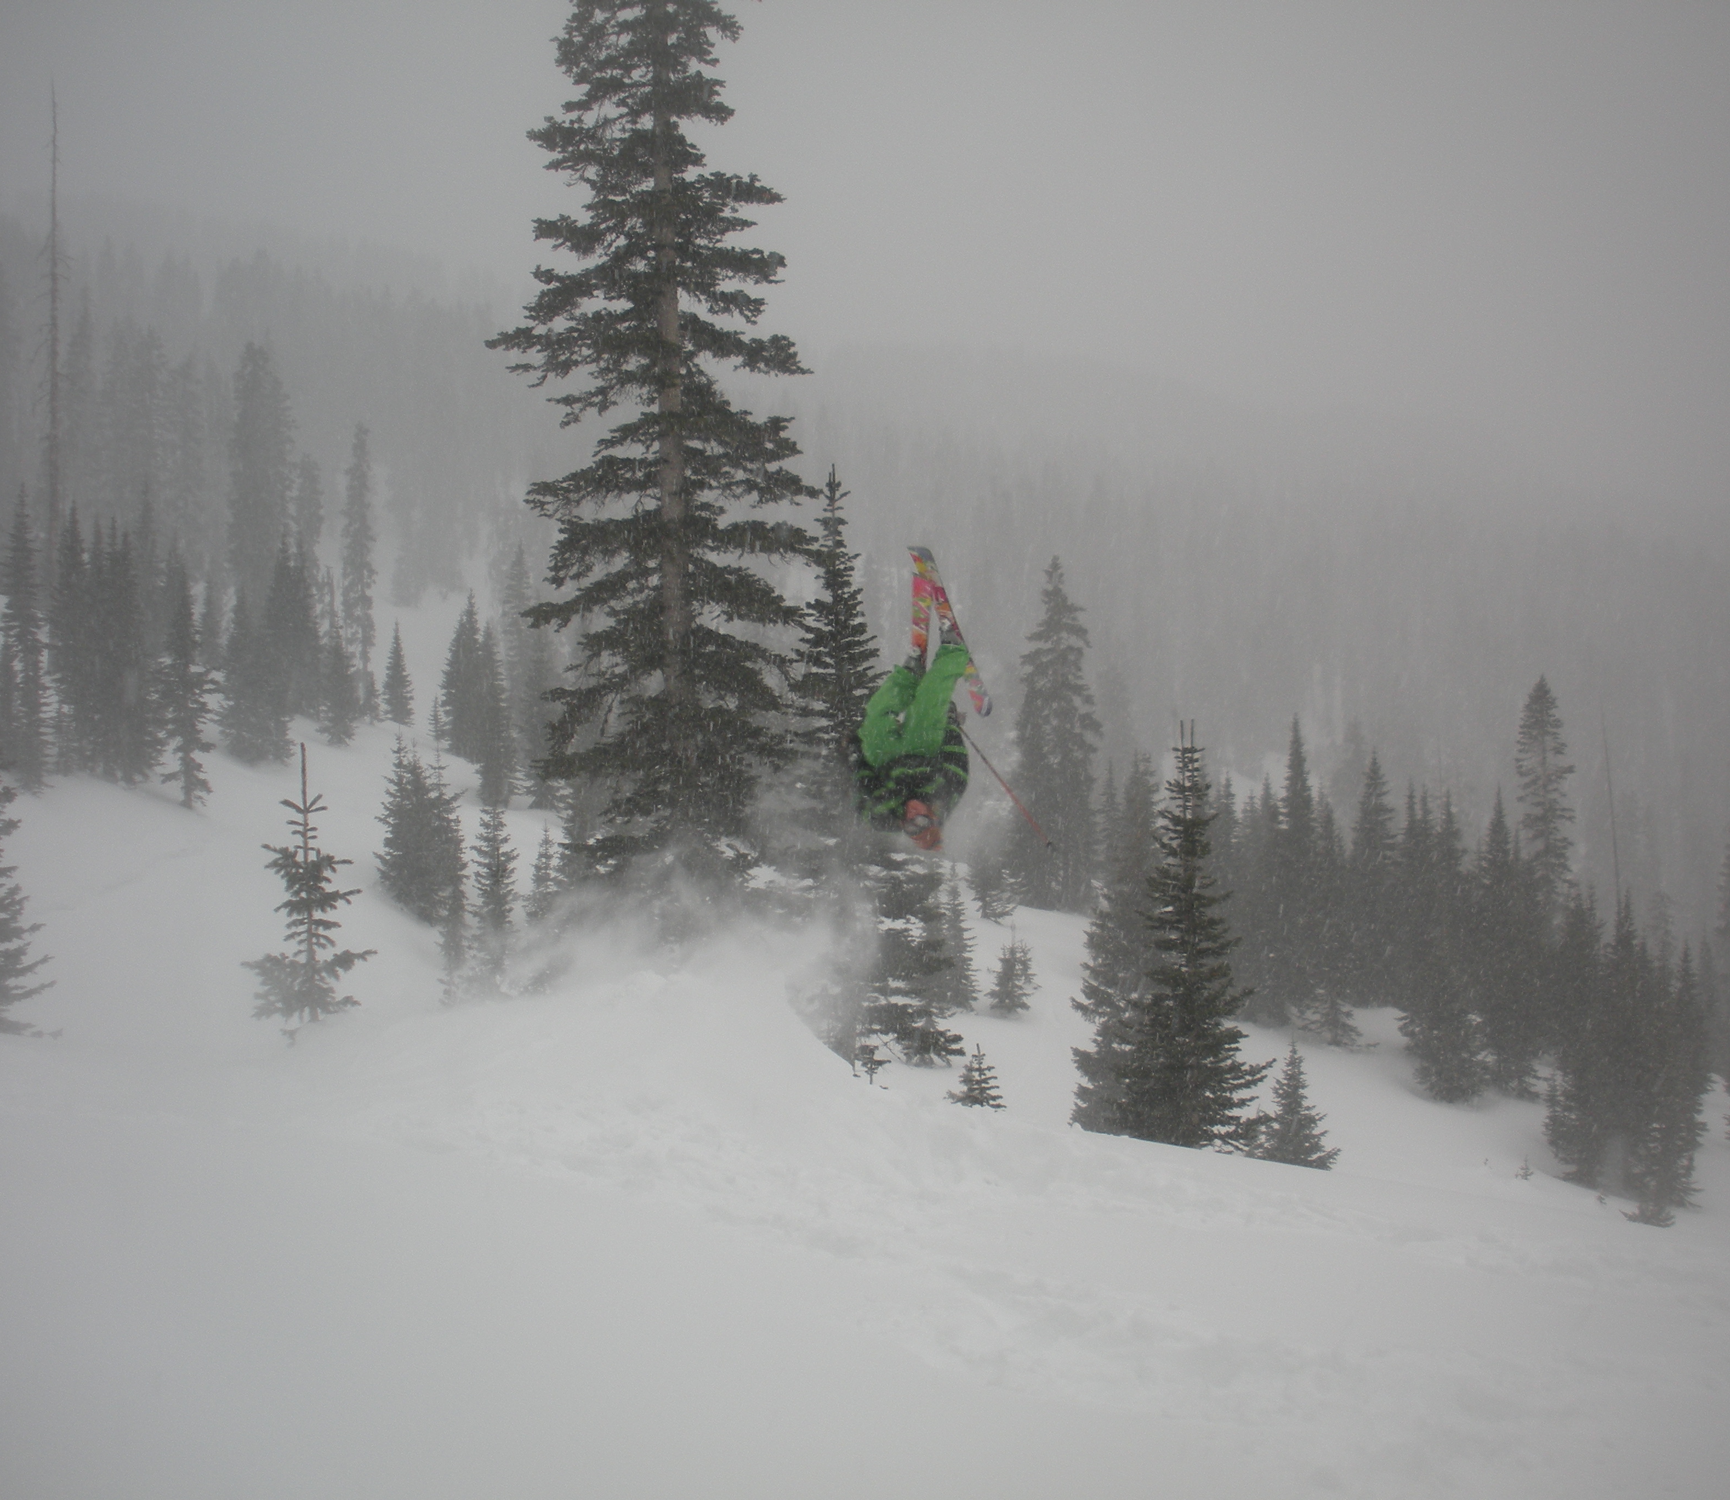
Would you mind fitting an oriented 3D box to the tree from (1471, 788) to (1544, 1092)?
[{"bbox_3d":[15.243,4.543,48.000,1.740,7.270,1.710,-1,-2,0],"label":"tree"}]

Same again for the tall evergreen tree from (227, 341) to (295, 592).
[{"bbox_3d":[-31.398,-13.914,105.000,3.490,14.600,3.420,-1,-2,0],"label":"tall evergreen tree"}]

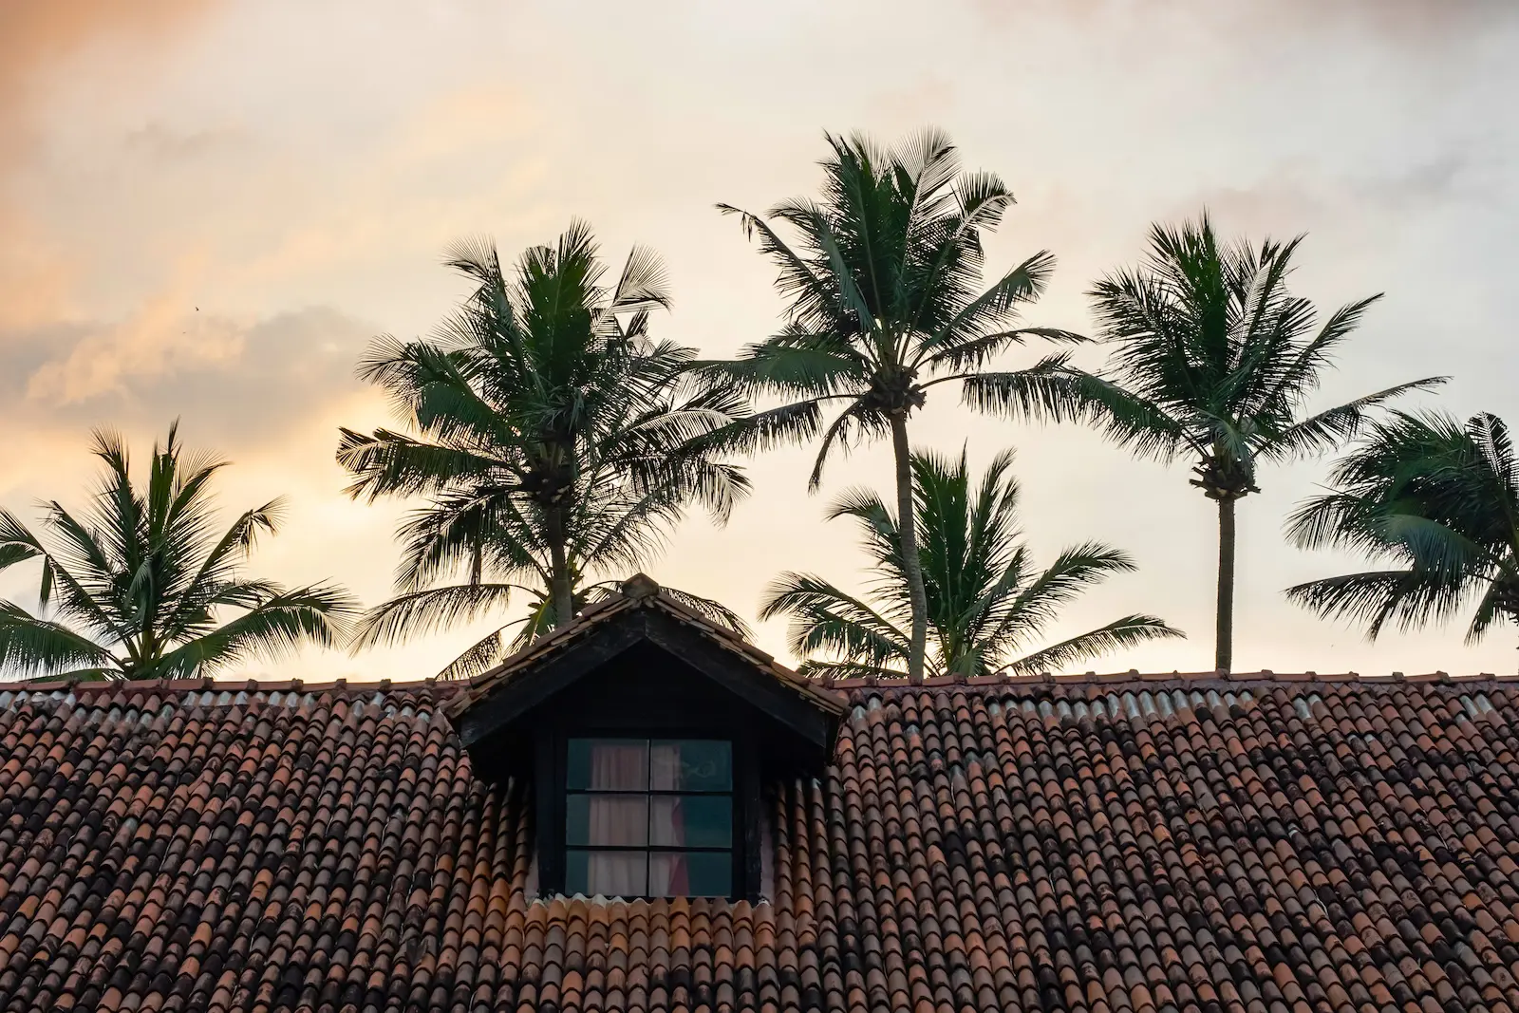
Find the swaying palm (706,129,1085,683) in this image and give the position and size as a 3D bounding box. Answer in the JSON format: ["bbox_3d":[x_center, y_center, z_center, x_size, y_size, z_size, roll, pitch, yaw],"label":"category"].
[{"bbox_3d":[2.630,4.350,58.860,7.370,24.250,7.370,0,-15,-1],"label":"swaying palm"}]

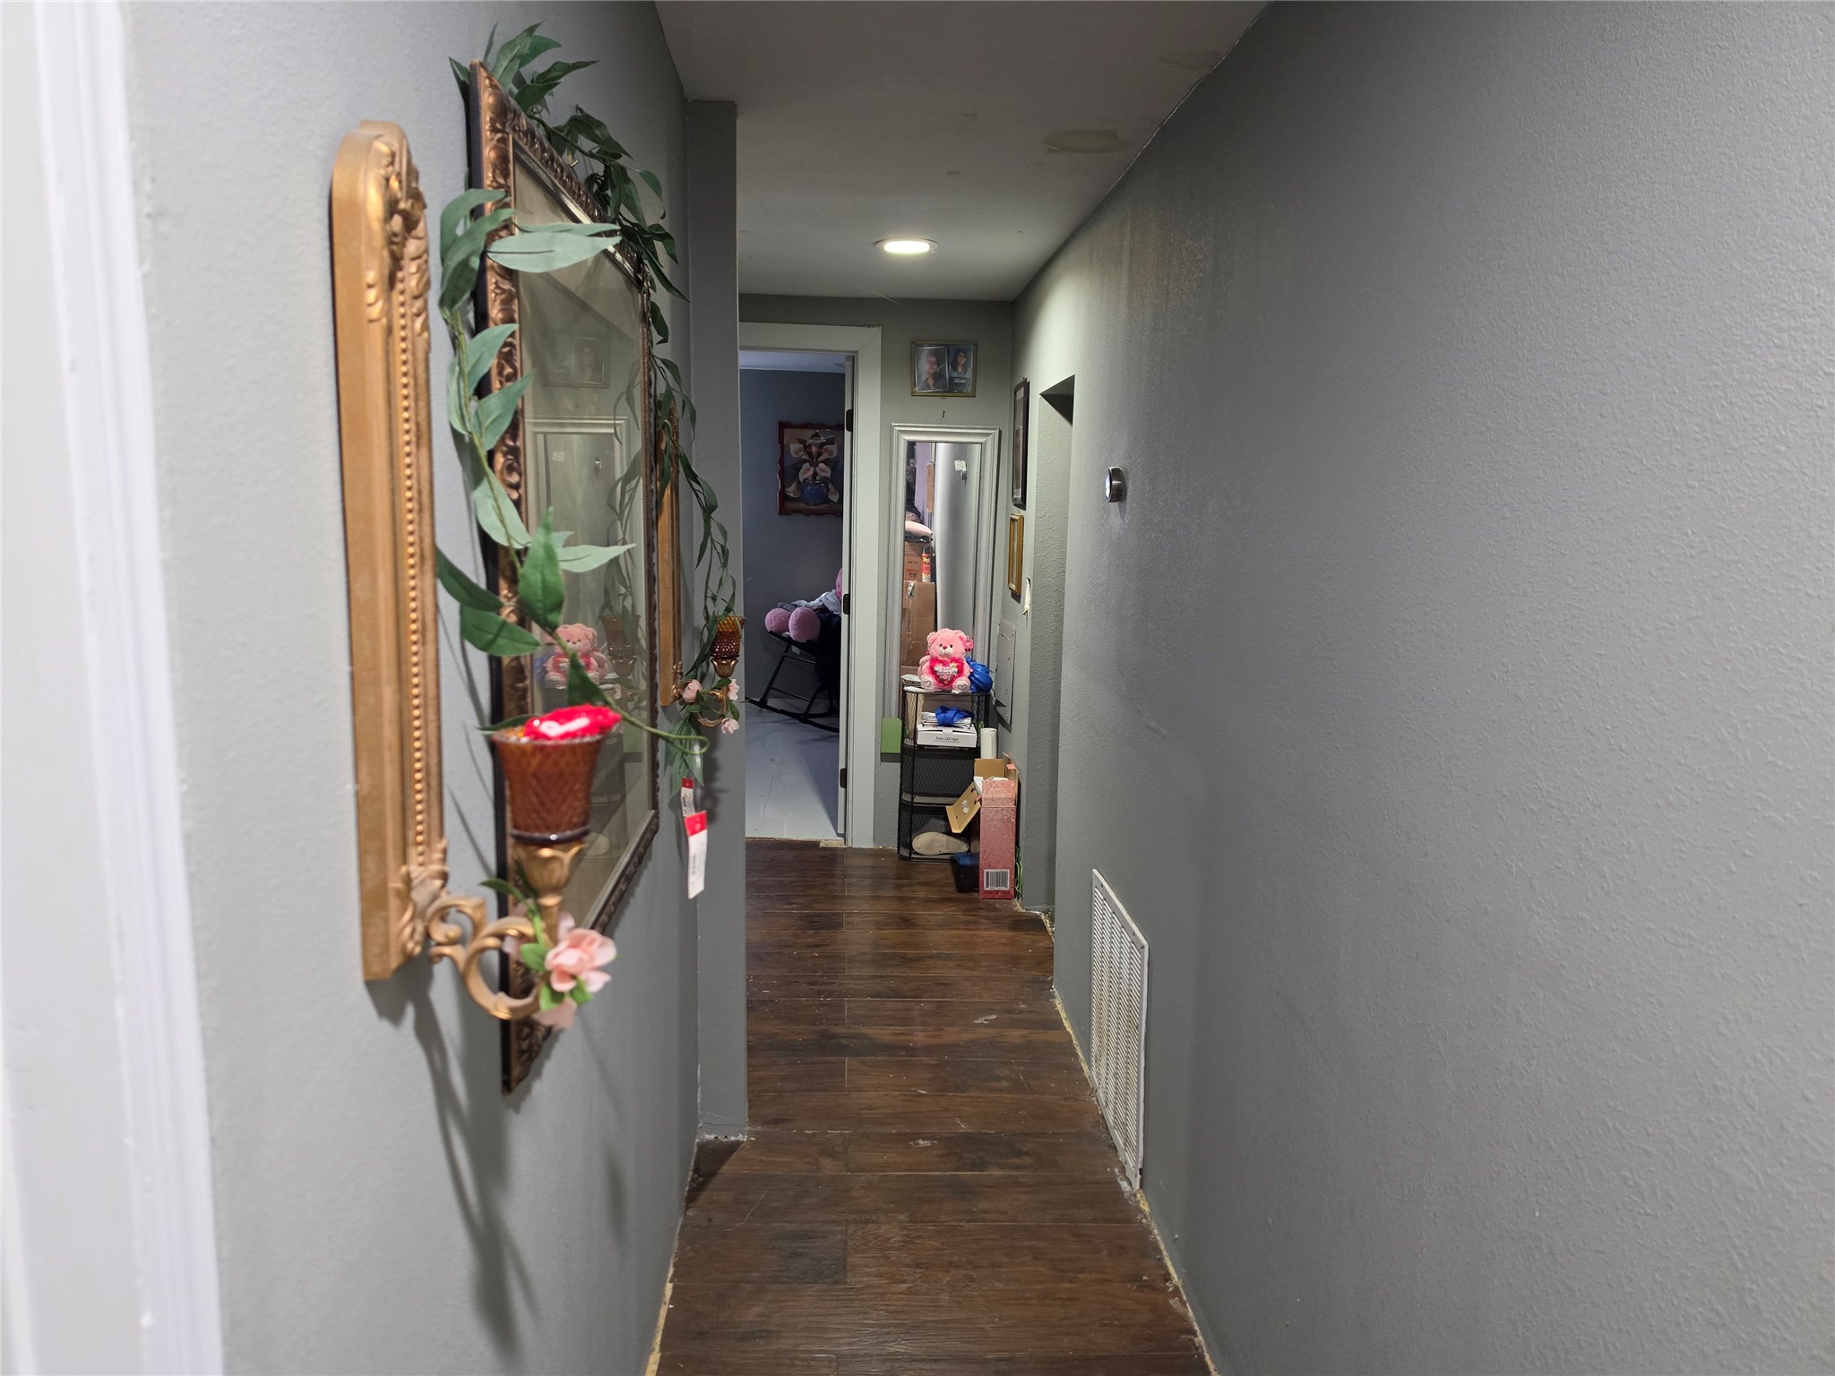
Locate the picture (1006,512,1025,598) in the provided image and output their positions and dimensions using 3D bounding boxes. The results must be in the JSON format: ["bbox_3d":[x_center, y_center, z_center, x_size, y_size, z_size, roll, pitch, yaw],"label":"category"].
[{"bbox_3d":[0.371,-0.505,4.633,0.035,0.295,0.250,0,8,-4],"label":"picture"}]

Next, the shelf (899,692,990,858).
[{"bbox_3d":[0.111,0.352,5.100,0.375,0.710,0.210,0,8,-4],"label":"shelf"}]

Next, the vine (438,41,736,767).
[{"bbox_3d":[-0.325,-0.192,1.560,0.170,0.890,1.320,0,8,-4],"label":"vine"}]

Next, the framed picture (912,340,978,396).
[{"bbox_3d":[0.113,-1.296,4.959,0.256,0.216,0.020,0,8,-4],"label":"framed picture"}]

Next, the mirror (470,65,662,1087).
[{"bbox_3d":[-0.394,-0.136,1.526,0.035,0.885,0.915,0,8,-4],"label":"mirror"}]

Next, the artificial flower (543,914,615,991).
[{"bbox_3d":[-0.240,0.188,0.864,0.052,0.056,0.048,-5,10,-34],"label":"artificial flower"}]

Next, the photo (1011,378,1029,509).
[{"bbox_3d":[0.386,-0.901,4.575,0.025,0.455,0.290,0,8,-4],"label":"photo"}]

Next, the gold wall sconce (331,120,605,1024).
[{"bbox_3d":[-0.289,-0.059,0.820,0.142,0.600,0.115,0,8,-4],"label":"gold wall sconce"}]

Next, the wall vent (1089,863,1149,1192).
[{"bbox_3d":[0.479,0.801,2.978,0.020,0.570,0.560,0,8,-4],"label":"wall vent"}]

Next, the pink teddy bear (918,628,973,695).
[{"bbox_3d":[0.111,-0.116,4.996,0.220,0.260,0.180,0,8,-4],"label":"pink teddy bear"}]

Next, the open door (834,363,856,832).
[{"bbox_3d":[-0.314,-0.433,5.567,0.036,2.030,0.760,1,8,-1],"label":"open door"}]

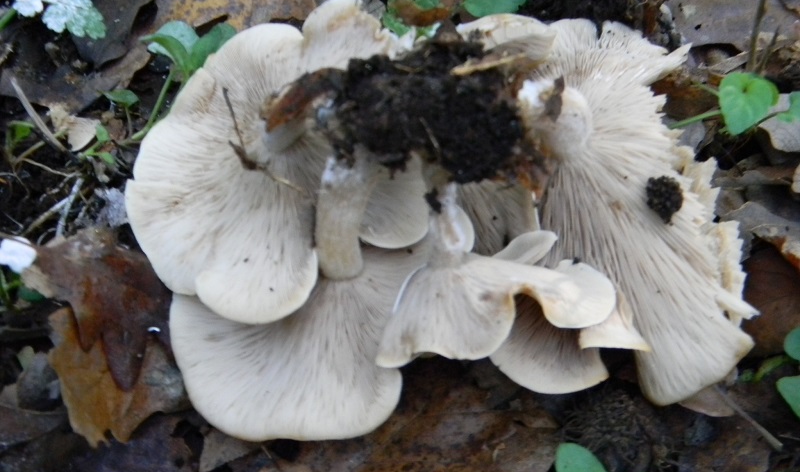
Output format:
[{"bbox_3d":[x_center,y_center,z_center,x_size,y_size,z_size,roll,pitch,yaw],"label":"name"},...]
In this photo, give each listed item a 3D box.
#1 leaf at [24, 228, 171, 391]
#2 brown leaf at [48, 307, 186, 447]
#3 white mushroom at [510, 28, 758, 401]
[{"bbox_3d":[-0.120,0.029,0.521,0.064,0.016,0.071,-6,60,-3],"label":"leaf"},{"bbox_3d":[-0.110,0.052,0.509,0.057,0.015,0.068,-6,60,-3],"label":"brown leaf"},{"bbox_3d":[0.094,-0.010,0.523,0.087,0.052,0.148,-9,62,-1],"label":"white mushroom"}]

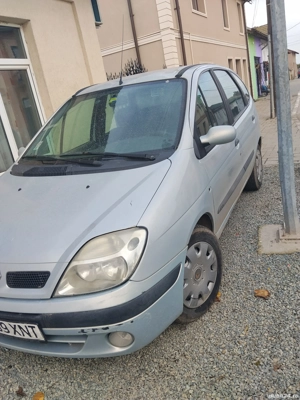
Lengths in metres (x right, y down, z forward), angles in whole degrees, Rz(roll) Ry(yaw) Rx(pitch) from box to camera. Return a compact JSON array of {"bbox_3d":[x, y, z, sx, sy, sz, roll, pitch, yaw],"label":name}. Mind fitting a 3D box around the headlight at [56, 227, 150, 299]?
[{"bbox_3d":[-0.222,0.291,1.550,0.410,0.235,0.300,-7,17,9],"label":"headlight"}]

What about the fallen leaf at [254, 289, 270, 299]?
[{"bbox_3d":[0.752,0.627,2.239,0.105,0.028,0.080,1,20,36],"label":"fallen leaf"}]

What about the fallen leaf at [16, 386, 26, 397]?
[{"bbox_3d":[-0.683,1.019,1.780,0.055,0.020,0.075,-23,20,-38],"label":"fallen leaf"}]

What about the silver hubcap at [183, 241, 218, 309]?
[{"bbox_3d":[0.261,0.455,2.087,0.130,0.405,0.405,7,24,43],"label":"silver hubcap"}]

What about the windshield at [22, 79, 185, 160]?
[{"bbox_3d":[-0.343,-0.625,2.613,1.330,0.130,0.880,-1,50,26],"label":"windshield"}]

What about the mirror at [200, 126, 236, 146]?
[{"bbox_3d":[0.478,-0.441,2.305,0.240,0.135,0.130,-1,19,26],"label":"mirror"}]

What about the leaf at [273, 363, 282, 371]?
[{"bbox_3d":[0.635,0.830,1.670,0.060,0.020,0.055,-10,16,4],"label":"leaf"}]

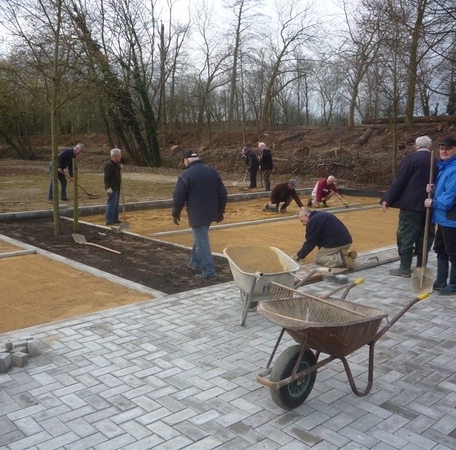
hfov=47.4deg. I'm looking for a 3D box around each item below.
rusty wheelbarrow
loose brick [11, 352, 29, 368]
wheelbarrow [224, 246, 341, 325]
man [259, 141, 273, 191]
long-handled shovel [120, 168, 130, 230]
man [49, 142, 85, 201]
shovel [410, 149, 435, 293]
[{"bbox_3d":[0.724,0.767,3.436,1.410,0.610,0.620,-7,11,-43],"label":"rusty wheelbarrow"},{"bbox_3d":[-1.506,0.969,3.764,0.105,0.078,0.070,5,9,28],"label":"loose brick"},{"bbox_3d":[0.355,0.570,4.767,0.620,0.620,1.400,-2,8,-15],"label":"wheelbarrow"},{"bbox_3d":[1.278,-1.924,17.359,0.487,1.626,0.487,-1,8,-12],"label":"man"},{"bbox_3d":[-2.432,-0.617,12.339,0.240,1.480,0.200,0,1,-12],"label":"long-handled shovel"},{"bbox_3d":[-4.395,-1.435,14.154,0.913,1.575,0.528,-2,8,-16],"label":"man"},{"bbox_3d":[2.190,-0.030,5.730,0.250,1.560,0.130,3,9,19],"label":"shovel"}]

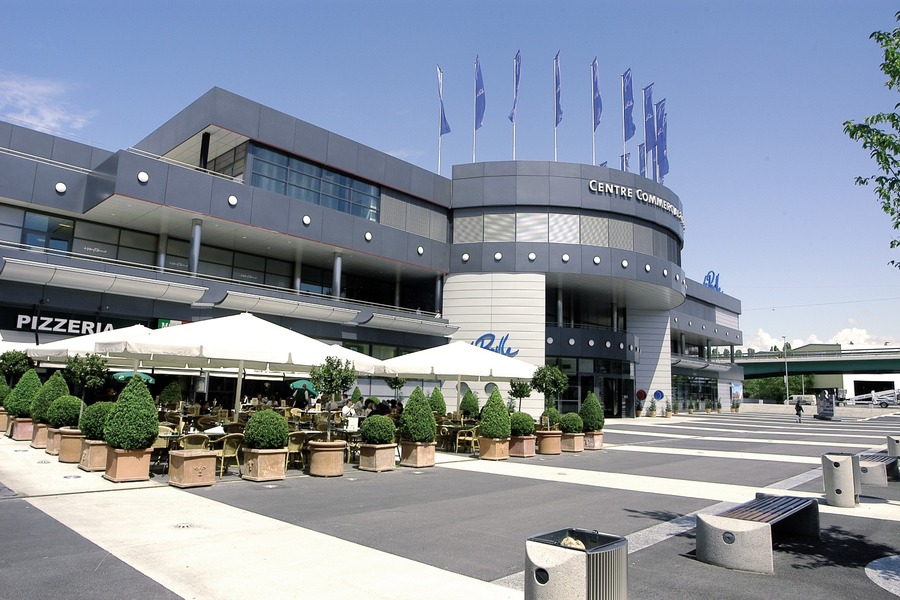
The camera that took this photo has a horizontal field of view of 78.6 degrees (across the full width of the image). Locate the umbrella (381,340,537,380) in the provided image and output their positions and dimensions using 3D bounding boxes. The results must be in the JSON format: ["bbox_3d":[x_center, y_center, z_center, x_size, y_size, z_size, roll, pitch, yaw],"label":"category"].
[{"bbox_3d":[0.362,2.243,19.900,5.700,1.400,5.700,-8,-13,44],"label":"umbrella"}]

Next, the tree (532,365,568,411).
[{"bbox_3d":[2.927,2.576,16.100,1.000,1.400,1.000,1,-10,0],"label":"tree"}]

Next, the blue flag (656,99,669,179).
[{"bbox_3d":[14.539,-11.313,37.550,0.350,4.700,1.000,6,-10,-26],"label":"blue flag"}]

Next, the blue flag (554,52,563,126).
[{"bbox_3d":[6.918,-13.455,35.106,0.300,4.800,0.950,3,-10,-11],"label":"blue flag"}]

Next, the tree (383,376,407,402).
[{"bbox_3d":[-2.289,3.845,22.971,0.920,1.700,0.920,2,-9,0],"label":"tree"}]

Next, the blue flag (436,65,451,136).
[{"bbox_3d":[-0.588,-12.425,34.385,0.400,4.300,1.000,2,-9,-2],"label":"blue flag"}]

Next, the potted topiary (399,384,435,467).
[{"bbox_3d":[-0.721,2.932,12.890,0.810,1.790,0.810,9,-12,-40],"label":"potted topiary"}]

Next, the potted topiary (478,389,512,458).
[{"bbox_3d":[1.178,3.260,14.400,0.800,1.820,0.800,-8,-13,44],"label":"potted topiary"}]

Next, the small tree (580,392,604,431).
[{"bbox_3d":[4.494,3.550,17.431,0.780,1.310,0.780,2,-9,0],"label":"small tree"}]

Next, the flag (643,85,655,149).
[{"bbox_3d":[13.984,-12.716,38.454,0.300,4.800,0.950,6,-11,-28],"label":"flag"}]

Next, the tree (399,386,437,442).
[{"bbox_3d":[-0.739,2.632,12.700,0.820,1.290,0.820,1,-10,0],"label":"tree"}]

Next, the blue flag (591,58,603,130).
[{"bbox_3d":[9.443,-13.291,35.711,0.300,4.800,0.950,3,-10,-8],"label":"blue flag"}]

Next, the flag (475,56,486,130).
[{"bbox_3d":[1.693,-12.508,33.286,0.300,4.350,1.000,4,-9,-16],"label":"flag"}]

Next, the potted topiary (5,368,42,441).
[{"bbox_3d":[-11.773,2.888,15.200,0.860,1.850,0.860,-8,-13,44],"label":"potted topiary"}]

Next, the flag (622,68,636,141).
[{"bbox_3d":[11.109,-12.099,34.181,0.300,4.370,1.000,5,-10,-22],"label":"flag"}]

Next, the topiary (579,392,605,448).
[{"bbox_3d":[4.487,3.782,17.395,0.780,1.780,0.780,7,-10,-30],"label":"topiary"}]

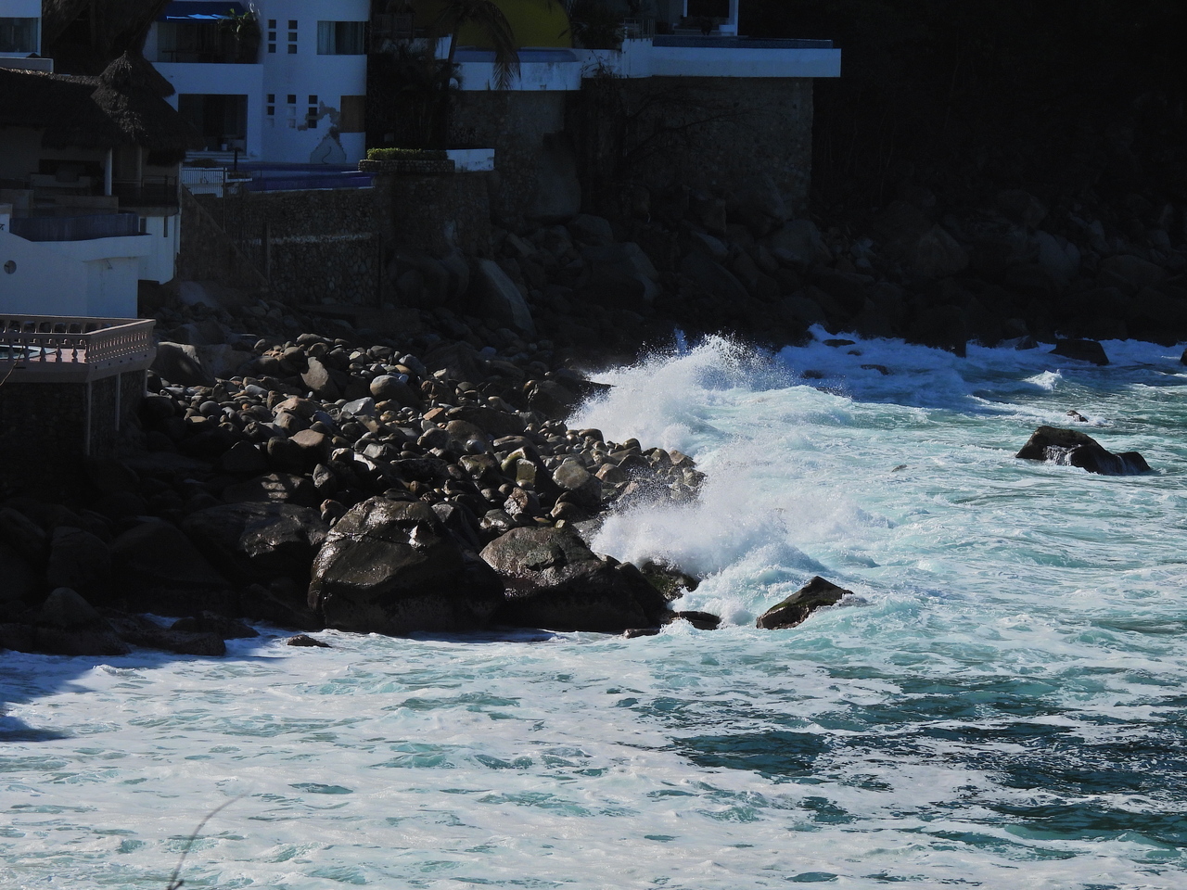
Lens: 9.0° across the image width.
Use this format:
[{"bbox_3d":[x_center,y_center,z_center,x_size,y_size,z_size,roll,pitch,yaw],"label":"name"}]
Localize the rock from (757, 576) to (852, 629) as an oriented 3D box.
[{"bbox_3d":[6.013,4.480,215.000,2.700,1.480,1.900,1,4,0],"label":"rock"}]

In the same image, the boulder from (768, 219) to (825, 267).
[{"bbox_3d":[9.320,-9.320,347.000,2.560,2.060,2.300,1,4,0],"label":"boulder"}]

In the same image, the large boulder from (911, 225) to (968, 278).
[{"bbox_3d":[15.840,-8.842,345.000,2.630,2.390,2.300,1,4,0],"label":"large boulder"}]

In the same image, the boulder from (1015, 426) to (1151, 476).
[{"bbox_3d":[18.026,0.188,278.000,4.990,1.760,2.900,1,4,0],"label":"boulder"}]

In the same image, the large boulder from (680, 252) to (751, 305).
[{"bbox_3d":[5.512,-7.524,341.000,3.270,2.270,2.600,1,4,0],"label":"large boulder"}]

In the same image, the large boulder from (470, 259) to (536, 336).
[{"bbox_3d":[-3.775,-6.176,315.000,2.790,3.180,2.500,1,4,0],"label":"large boulder"}]

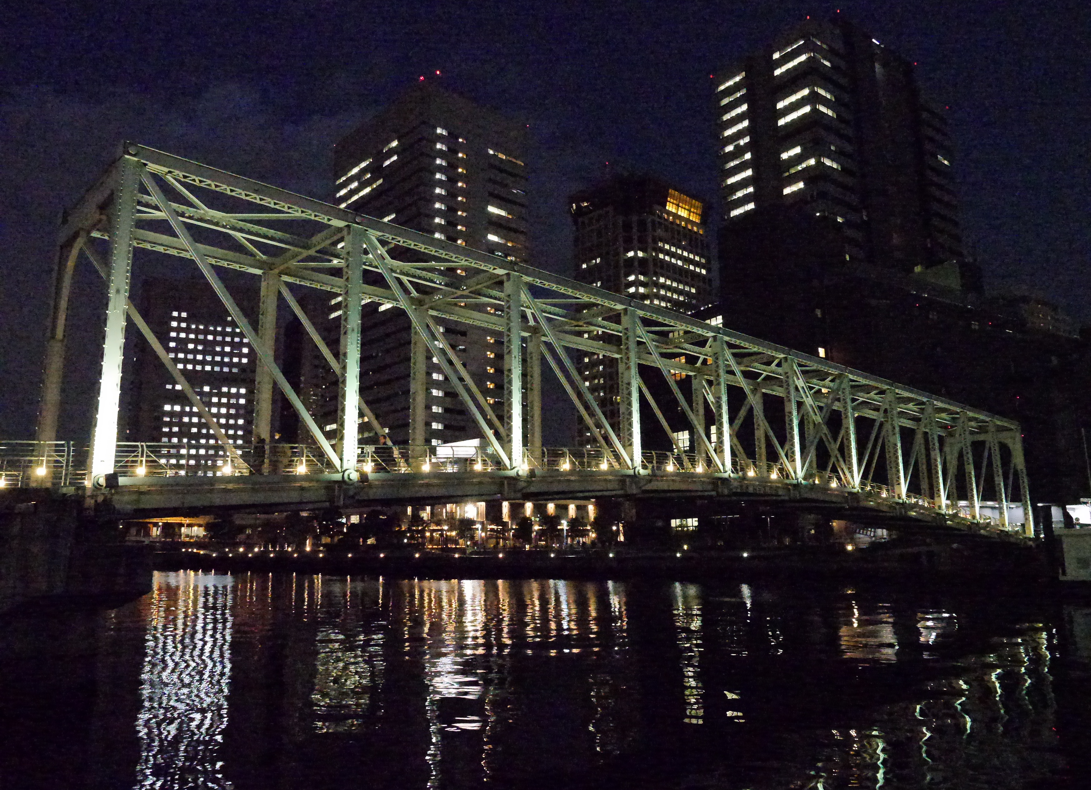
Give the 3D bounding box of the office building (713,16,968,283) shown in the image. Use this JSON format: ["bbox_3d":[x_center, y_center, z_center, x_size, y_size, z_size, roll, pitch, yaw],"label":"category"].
[{"bbox_3d":[72.106,-23.057,177.717,57.200,109.000,27.200,7,-13,-35],"label":"office building"}]

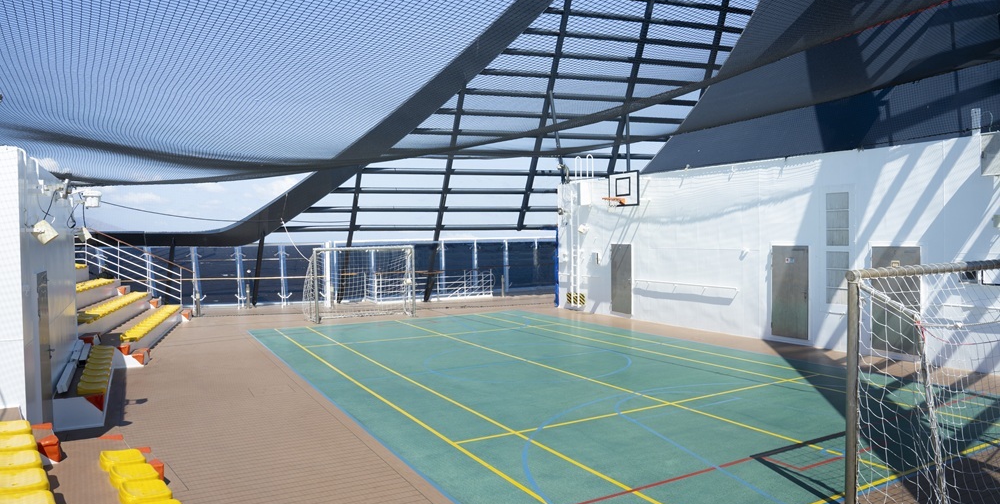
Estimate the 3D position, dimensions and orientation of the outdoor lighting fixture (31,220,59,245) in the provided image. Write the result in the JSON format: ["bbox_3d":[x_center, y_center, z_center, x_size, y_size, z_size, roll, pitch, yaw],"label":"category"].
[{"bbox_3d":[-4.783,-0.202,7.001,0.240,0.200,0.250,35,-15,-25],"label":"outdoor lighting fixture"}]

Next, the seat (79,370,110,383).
[{"bbox_3d":[-5.508,1.750,9.059,0.350,0.120,0.440,-2,2,-29],"label":"seat"}]

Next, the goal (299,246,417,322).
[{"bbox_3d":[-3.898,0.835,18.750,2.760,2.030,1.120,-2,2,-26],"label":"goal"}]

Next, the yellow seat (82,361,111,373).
[{"bbox_3d":[-5.917,1.729,9.804,0.350,0.120,0.440,-2,2,-29],"label":"yellow seat"}]

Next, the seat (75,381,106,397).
[{"bbox_3d":[-5.276,1.762,8.627,0.350,0.120,0.440,-2,2,-29],"label":"seat"}]

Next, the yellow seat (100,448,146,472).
[{"bbox_3d":[-3.282,1.817,5.803,0.350,0.120,0.445,-2,3,-38],"label":"yellow seat"}]

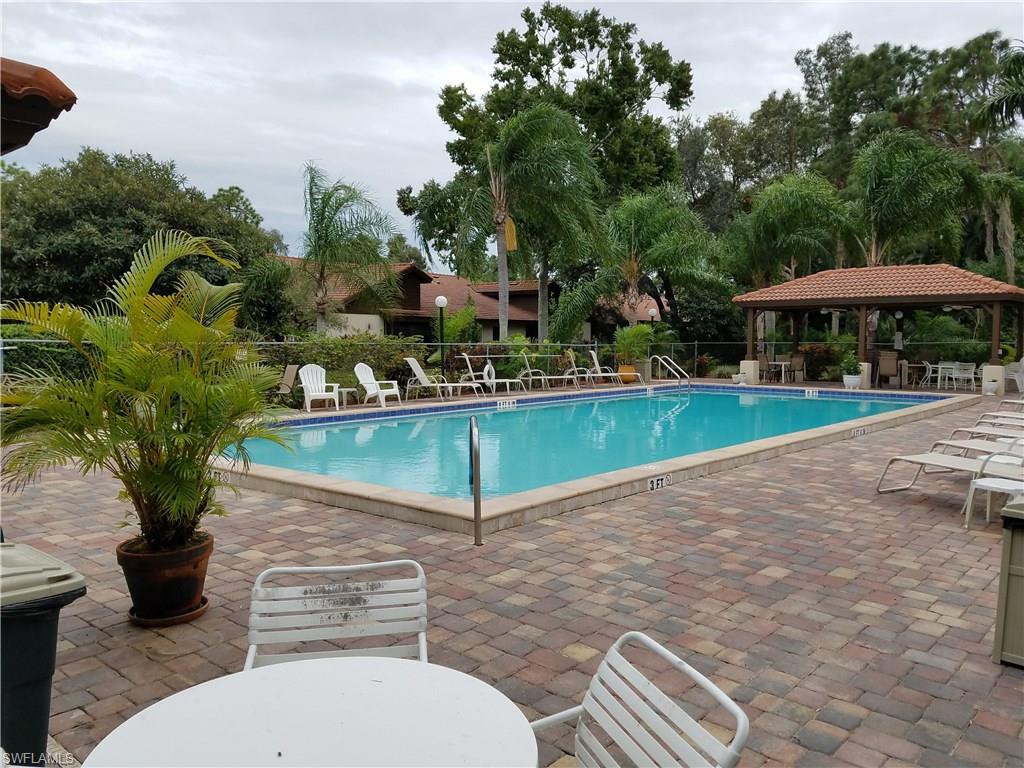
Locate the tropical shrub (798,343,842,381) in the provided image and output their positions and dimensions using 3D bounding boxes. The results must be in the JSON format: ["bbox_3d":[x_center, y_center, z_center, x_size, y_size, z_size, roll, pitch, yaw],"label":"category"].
[{"bbox_3d":[10.663,-0.829,26.569,1.500,1.330,1.200,0,3,22],"label":"tropical shrub"}]

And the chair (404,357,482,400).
[{"bbox_3d":[-1.533,-0.107,17.787,1.820,0.970,0.670,0,3,16],"label":"chair"}]

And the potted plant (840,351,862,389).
[{"bbox_3d":[9.053,-0.361,20.497,0.580,1.000,0.580,1,3,24],"label":"potted plant"}]

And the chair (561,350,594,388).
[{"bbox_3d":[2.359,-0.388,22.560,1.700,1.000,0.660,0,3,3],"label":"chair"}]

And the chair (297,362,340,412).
[{"bbox_3d":[-3.845,0.057,15.363,0.710,0.920,0.760,-2,3,-34],"label":"chair"}]

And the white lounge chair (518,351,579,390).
[{"bbox_3d":[1.048,-0.332,21.500,1.750,1.040,0.660,-1,3,-10],"label":"white lounge chair"}]

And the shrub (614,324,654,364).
[{"bbox_3d":[3.966,-1.269,24.900,1.280,1.350,1.200,0,3,0],"label":"shrub"}]

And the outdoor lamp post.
[{"bbox_3d":[-1.787,-0.960,19.500,0.310,2.540,0.310,0,3,0],"label":"outdoor lamp post"}]

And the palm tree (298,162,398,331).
[{"bbox_3d":[-4.677,-3.081,22.000,2.800,6.500,2.800,0,3,0],"label":"palm tree"}]

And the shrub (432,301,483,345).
[{"bbox_3d":[-1.630,-1.194,23.000,1.450,2.550,1.400,0,3,0],"label":"shrub"}]

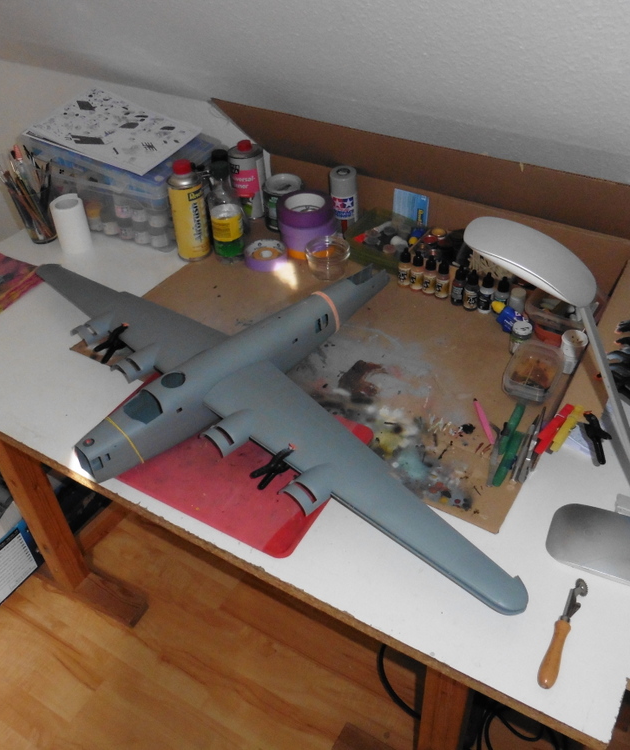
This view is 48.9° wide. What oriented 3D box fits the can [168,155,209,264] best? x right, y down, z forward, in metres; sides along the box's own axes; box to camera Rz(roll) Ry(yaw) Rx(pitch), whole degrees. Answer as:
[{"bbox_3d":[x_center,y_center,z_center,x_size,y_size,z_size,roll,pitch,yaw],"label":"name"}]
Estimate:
[{"bbox_3d":[-0.254,-0.329,1.392,0.067,0.194,0.067,-1,41,1],"label":"can"}]

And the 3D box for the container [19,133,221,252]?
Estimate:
[{"bbox_3d":[-0.409,-0.433,1.536,0.356,0.171,0.232,17,44,20],"label":"container"}]

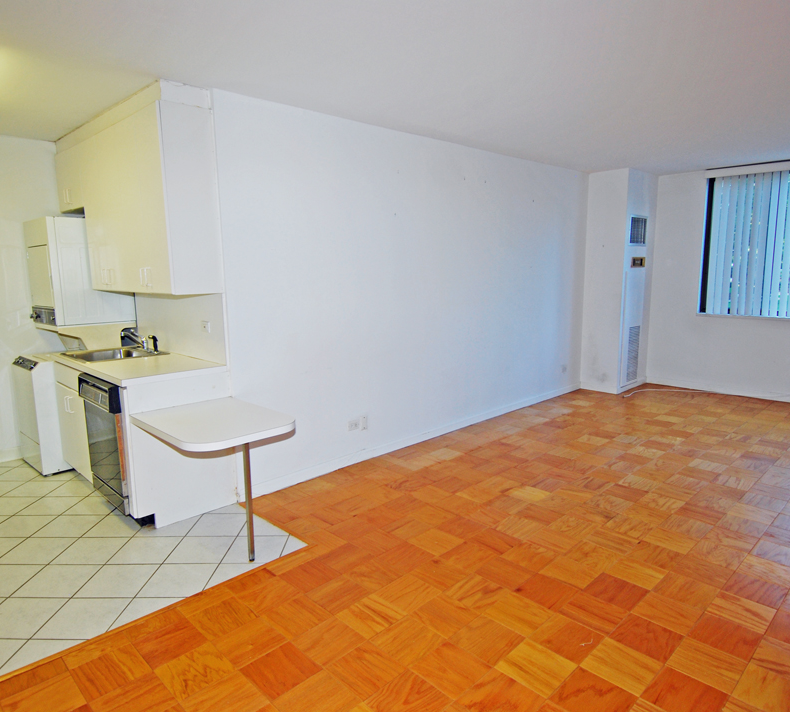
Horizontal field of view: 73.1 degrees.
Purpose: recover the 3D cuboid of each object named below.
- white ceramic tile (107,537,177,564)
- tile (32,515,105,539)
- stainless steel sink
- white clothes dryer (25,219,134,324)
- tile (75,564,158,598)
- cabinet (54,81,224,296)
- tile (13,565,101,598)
[{"bbox_3d":[-1.406,1.097,3.006,0.300,0.010,0.300,0,9,0],"label":"white ceramic tile"},{"bbox_3d":[-2.005,1.056,3.303,0.300,0.010,0.300,0,9,0],"label":"tile"},{"bbox_3d":[-2.105,0.070,4.014,0.550,0.170,0.620,-9,12,-44],"label":"stainless steel sink"},{"bbox_3d":[-2.629,-0.696,4.459,0.598,0.820,0.587,7,11,41],"label":"white clothes dryer"},{"bbox_3d":[-1.397,1.136,2.699,0.298,0.010,0.298,0,9,-1],"label":"tile"},{"bbox_3d":[-1.952,-1.075,3.913,0.315,1.180,2.190,-9,13,-44],"label":"cabinet"},{"bbox_3d":[-1.702,1.144,2.711,0.300,0.010,0.300,0,9,0],"label":"tile"}]

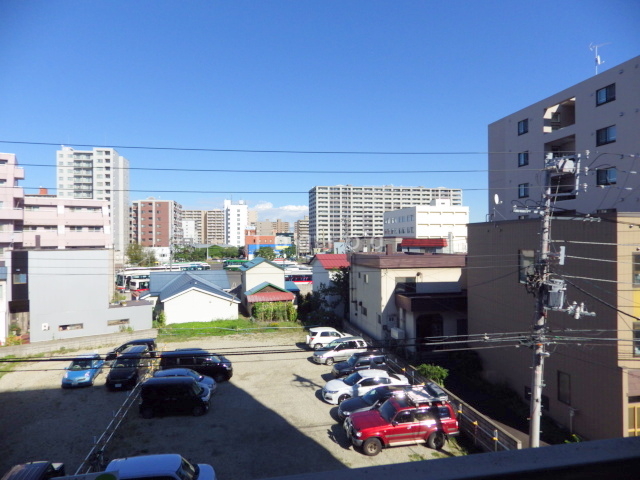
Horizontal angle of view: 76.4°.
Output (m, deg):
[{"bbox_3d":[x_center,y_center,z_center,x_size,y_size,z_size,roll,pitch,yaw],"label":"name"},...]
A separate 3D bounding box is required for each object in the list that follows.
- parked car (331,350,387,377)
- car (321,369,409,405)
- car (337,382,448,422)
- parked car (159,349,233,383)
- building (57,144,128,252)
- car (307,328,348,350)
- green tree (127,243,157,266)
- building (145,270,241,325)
[{"bbox_3d":[2.529,8.250,27.090,3.420,1.680,1.500,-1,0,-10],"label":"parked car"},{"bbox_3d":[2.591,8.382,23.461,4.750,1.450,1.800,-1,0,-10],"label":"car"},{"bbox_3d":[3.197,8.085,19.804,4.450,1.520,1.710,0,0,-12],"label":"car"},{"bbox_3d":[-8.150,8.348,27.140,4.600,1.740,1.740,-1,0,-6],"label":"parked car"},{"bbox_3d":[-89.294,-12.764,161.458,20.800,44.000,17.000,0,0,-12],"label":"building"},{"bbox_3d":[0.969,7.954,33.413,4.050,1.700,1.700,0,0,-12],"label":"car"},{"bbox_3d":[-63.668,4.840,144.995,9.300,8.500,8.000,0,0,-12],"label":"green tree"},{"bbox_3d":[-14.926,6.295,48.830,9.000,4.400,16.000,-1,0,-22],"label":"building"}]

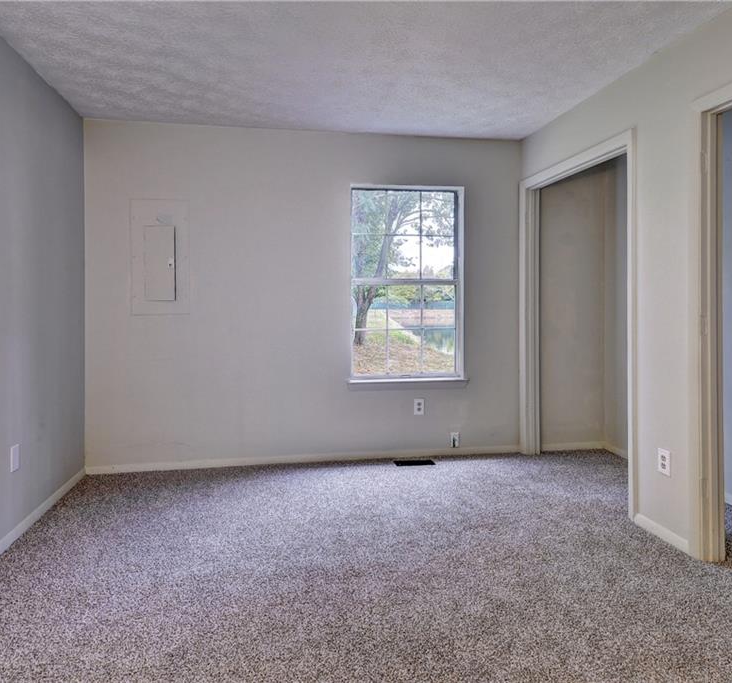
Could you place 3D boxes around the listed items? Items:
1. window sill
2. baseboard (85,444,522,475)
[{"bbox_3d":[0.327,0.314,4.035,0.916,0.077,0.089,-1,3,-10],"label":"window sill"},{"bbox_3d":[-0.350,0.860,3.937,3.158,0.071,0.018,-1,3,-10],"label":"baseboard"}]

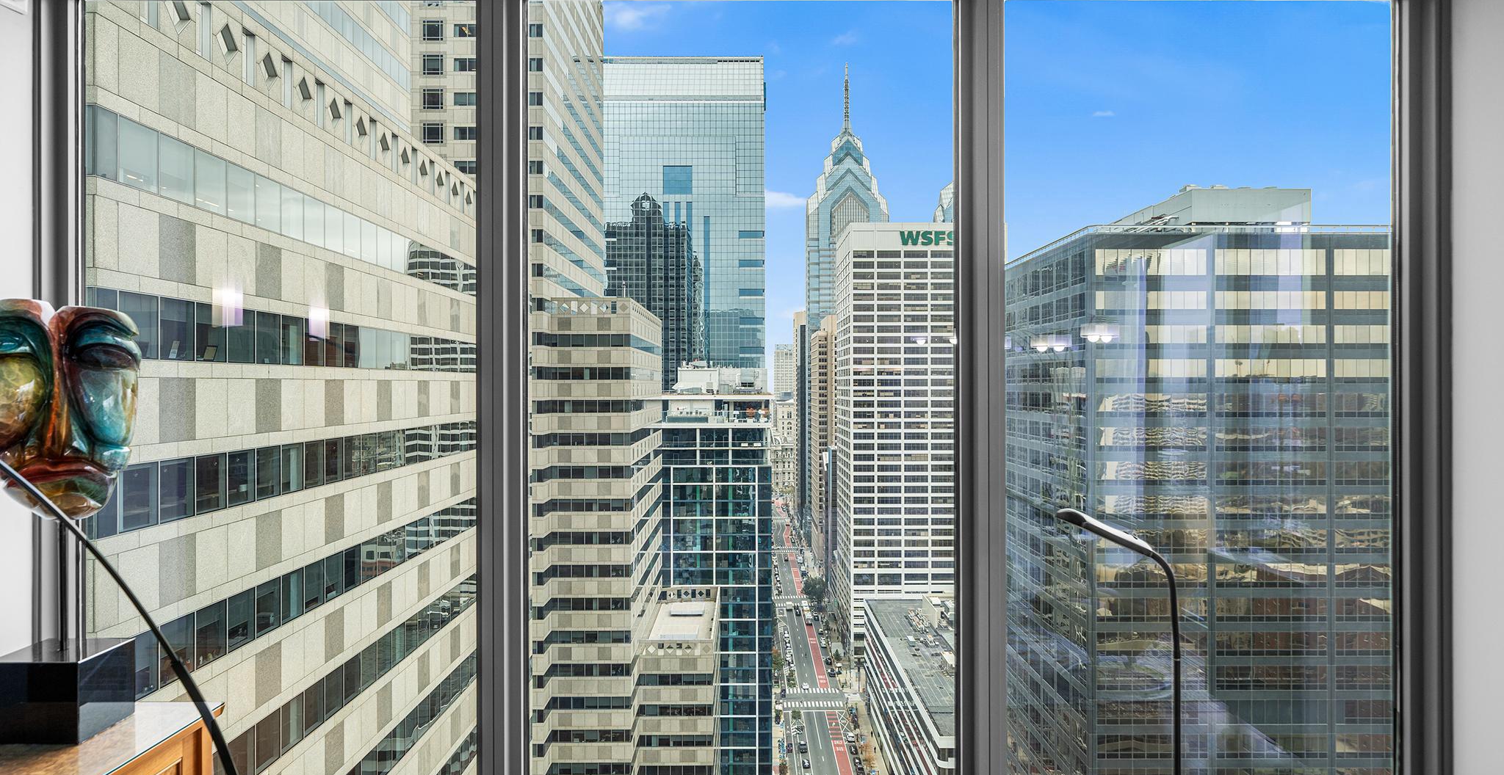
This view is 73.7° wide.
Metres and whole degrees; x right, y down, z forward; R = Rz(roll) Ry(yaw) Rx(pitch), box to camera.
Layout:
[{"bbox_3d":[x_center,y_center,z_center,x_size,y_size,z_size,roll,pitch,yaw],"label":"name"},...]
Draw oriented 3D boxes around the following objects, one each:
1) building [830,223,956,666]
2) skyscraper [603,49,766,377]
[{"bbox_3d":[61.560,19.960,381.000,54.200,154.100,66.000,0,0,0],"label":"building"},{"bbox_3d":[-19.930,3.950,288.500,46.500,186.100,37.000,0,0,0],"label":"skyscraper"}]

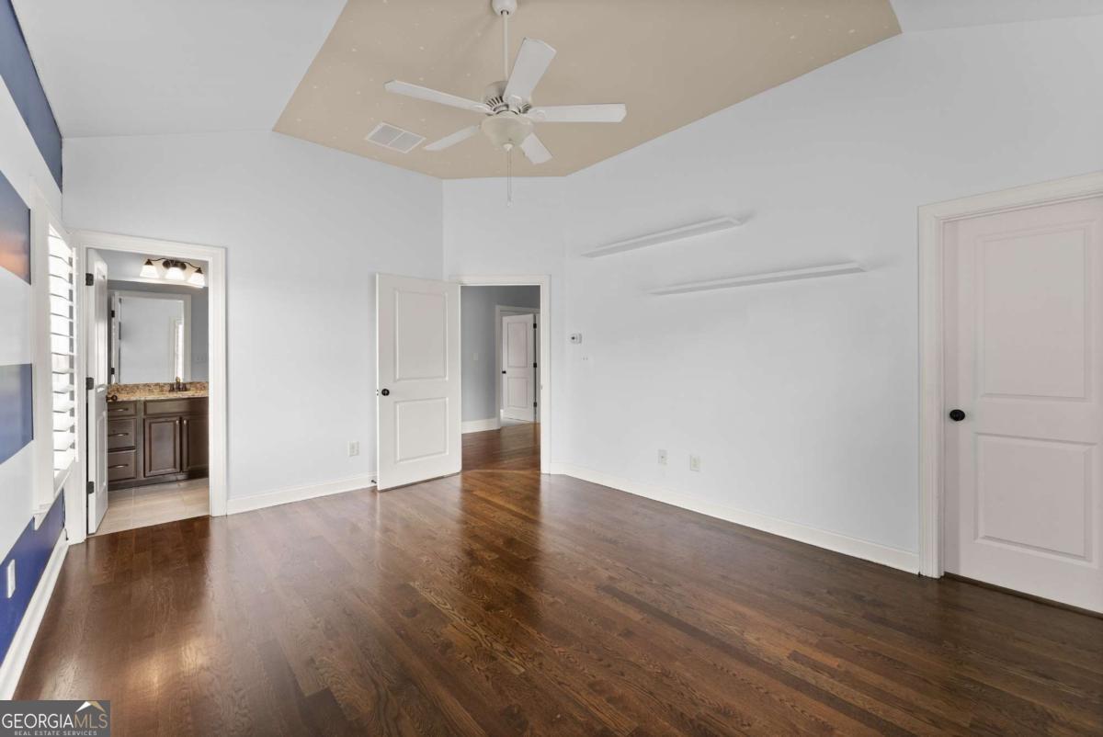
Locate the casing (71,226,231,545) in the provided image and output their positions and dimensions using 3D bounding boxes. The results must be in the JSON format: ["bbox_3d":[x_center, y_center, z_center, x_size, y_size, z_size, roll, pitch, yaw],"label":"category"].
[{"bbox_3d":[-2.985,0.120,3.260,0.830,2.130,0.160,-1,2,-41],"label":"casing"}]

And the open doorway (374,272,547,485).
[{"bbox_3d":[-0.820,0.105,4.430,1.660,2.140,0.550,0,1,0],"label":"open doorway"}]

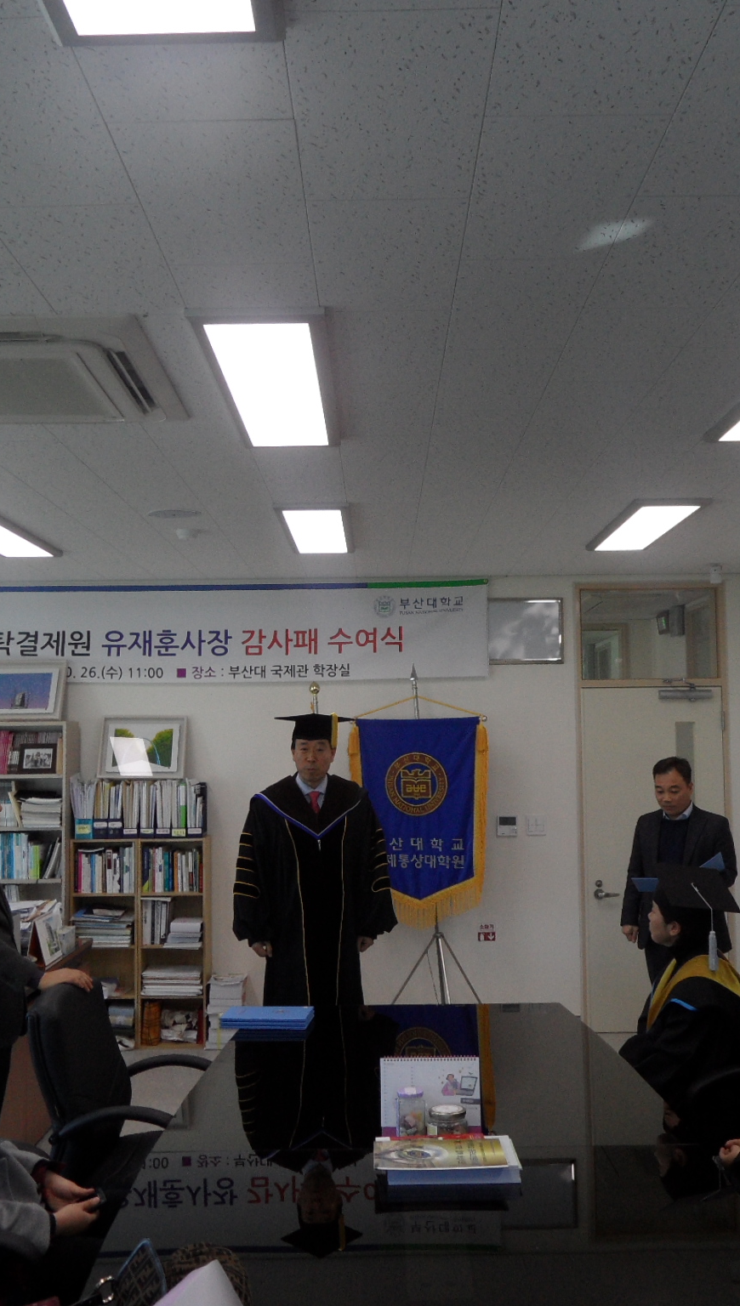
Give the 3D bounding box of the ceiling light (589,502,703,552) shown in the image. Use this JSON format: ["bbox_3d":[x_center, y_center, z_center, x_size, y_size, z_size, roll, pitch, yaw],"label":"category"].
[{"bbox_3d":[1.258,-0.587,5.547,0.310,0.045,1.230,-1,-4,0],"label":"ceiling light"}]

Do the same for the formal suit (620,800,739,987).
[{"bbox_3d":[1.451,1.379,5.651,0.510,1.330,0.340,-3,-5,27],"label":"formal suit"}]

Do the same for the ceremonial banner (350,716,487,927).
[{"bbox_3d":[0.275,0.952,6.796,0.773,1.174,0.060,-1,-4,0],"label":"ceremonial banner"}]

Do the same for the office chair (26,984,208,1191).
[{"bbox_3d":[-0.681,1.535,3.723,0.620,0.950,0.610,-1,-4,10],"label":"office chair"}]

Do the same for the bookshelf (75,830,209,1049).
[{"bbox_3d":[-1.311,1.666,7.008,0.759,1.188,0.290,-1,-4,0],"label":"bookshelf"}]

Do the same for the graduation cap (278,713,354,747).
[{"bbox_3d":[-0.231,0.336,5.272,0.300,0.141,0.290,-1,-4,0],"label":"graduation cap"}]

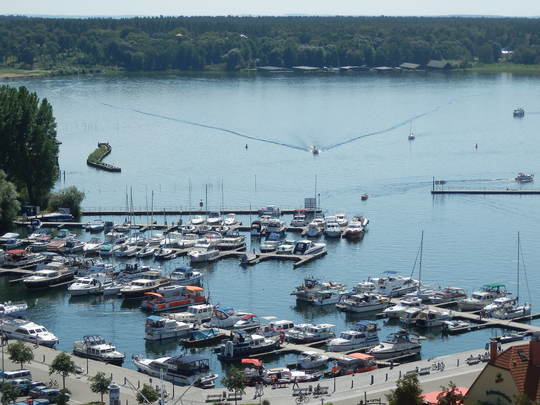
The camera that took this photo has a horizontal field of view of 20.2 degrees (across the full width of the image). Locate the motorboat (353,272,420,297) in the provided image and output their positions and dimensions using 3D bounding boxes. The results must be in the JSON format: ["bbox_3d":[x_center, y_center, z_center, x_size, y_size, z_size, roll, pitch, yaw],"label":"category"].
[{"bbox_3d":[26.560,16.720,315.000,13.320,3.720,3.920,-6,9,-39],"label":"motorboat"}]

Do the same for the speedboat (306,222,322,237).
[{"bbox_3d":[10.192,6.009,346.445,2.800,2.600,7.500,1,7,8],"label":"speedboat"}]

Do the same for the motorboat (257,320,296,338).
[{"bbox_3d":[0.490,22.830,271.900,2.990,2.430,8.170,7,10,44],"label":"motorboat"}]

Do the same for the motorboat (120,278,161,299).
[{"bbox_3d":[-22.879,15.149,272.457,3.400,2.800,10.600,4,8,32],"label":"motorboat"}]

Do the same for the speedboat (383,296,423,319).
[{"bbox_3d":[22.800,18.138,261.295,8.400,2.900,3.000,-6,9,-40],"label":"speedboat"}]

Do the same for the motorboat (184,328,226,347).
[{"bbox_3d":[-9.853,20.951,237.432,7.950,1.870,2.620,-6,9,-41],"label":"motorboat"}]

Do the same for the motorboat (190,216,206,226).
[{"bbox_3d":[-18.100,4.370,374.966,2.300,1.900,6.000,3,8,22],"label":"motorboat"}]

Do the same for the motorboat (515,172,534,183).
[{"bbox_3d":[87.240,-8.570,518.230,6.780,2.880,2.710,0,7,3],"label":"motorboat"}]

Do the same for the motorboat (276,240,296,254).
[{"bbox_3d":[4.510,10.710,367.560,2.660,2.460,7.540,4,8,26],"label":"motorboat"}]

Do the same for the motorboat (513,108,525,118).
[{"bbox_3d":[124.400,-44.202,755.378,3.000,3.500,8.300,6,9,38],"label":"motorboat"}]

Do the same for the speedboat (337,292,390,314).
[{"bbox_3d":[16.909,17.145,265.387,11.000,2.530,3.630,-6,9,-41],"label":"speedboat"}]

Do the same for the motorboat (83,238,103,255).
[{"bbox_3d":[-38.200,9.764,331.600,2.400,2.000,6.600,3,8,26],"label":"motorboat"}]

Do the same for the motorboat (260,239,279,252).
[{"bbox_3d":[0.213,8.894,322.942,2.900,2.700,8.000,2,7,17],"label":"motorboat"}]

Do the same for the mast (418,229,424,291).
[{"bbox_3d":[27.362,10.568,273.471,0.180,11.020,0.180,-3,9,-41],"label":"mast"}]

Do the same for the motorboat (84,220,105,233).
[{"bbox_3d":[-40.884,5.417,352.392,2.400,2.300,6.500,3,8,22],"label":"motorboat"}]

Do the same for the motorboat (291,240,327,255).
[{"bbox_3d":[9.200,9.667,328.766,3.100,2.900,9.600,5,9,34],"label":"motorboat"}]

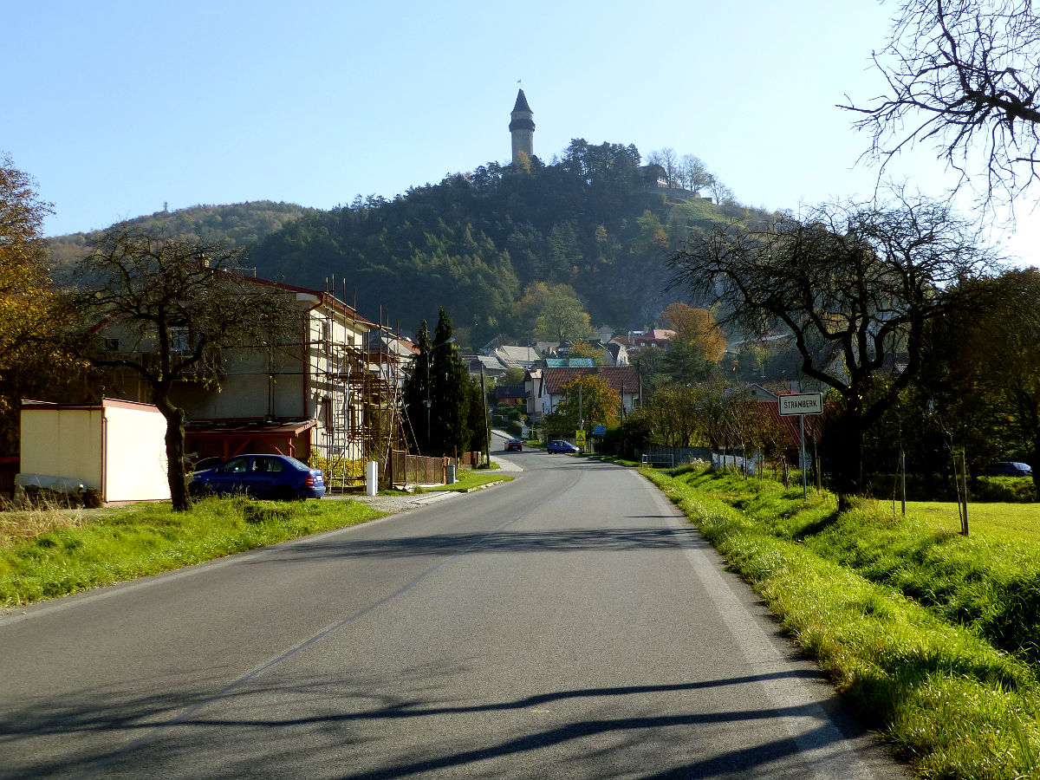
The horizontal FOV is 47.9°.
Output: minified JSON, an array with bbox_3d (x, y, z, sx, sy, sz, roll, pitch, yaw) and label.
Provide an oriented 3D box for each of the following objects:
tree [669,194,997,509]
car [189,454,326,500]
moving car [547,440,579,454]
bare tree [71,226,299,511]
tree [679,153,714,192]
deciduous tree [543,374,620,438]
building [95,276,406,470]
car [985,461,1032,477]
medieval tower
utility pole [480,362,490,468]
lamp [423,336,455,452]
[{"bbox_3d":[6.631,-0.798,24.800,6.900,6.700,6.300,0,-2,0],"label":"tree"},{"bbox_3d":[-7.880,2.550,34.200,4.220,1.450,1.650,0,-3,4],"label":"car"},{"bbox_3d":[4.527,5.902,120.000,3.750,1.460,1.630,-1,-3,16],"label":"moving car"},{"bbox_3d":[-8.205,-0.531,28.700,5.500,6.900,5.100,0,-2,0],"label":"bare tree"},{"bbox_3d":[81.280,-99.652,540.000,16.500,17.600,16.500,-1,-4,0],"label":"tree"},{"bbox_3d":[7.196,1.990,138.000,8.600,7.500,7.600,0,-2,0],"label":"deciduous tree"},{"bbox_3d":[-10.859,-0.012,46.293,8.600,8.000,9.300,-1,-4,5],"label":"building"},{"bbox_3d":[32.740,5.510,78.000,1.750,1.450,4.200,1,-4,-21],"label":"car"},{"bbox_3d":[1.026,-123.151,555.000,12.200,39.000,12.200,-1,-4,0],"label":"medieval tower"},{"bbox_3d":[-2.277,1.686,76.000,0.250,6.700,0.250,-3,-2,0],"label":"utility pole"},{"bbox_3d":[-4.241,1.015,61.000,1.600,7.400,0.400,-1,-4,0],"label":"lamp"}]

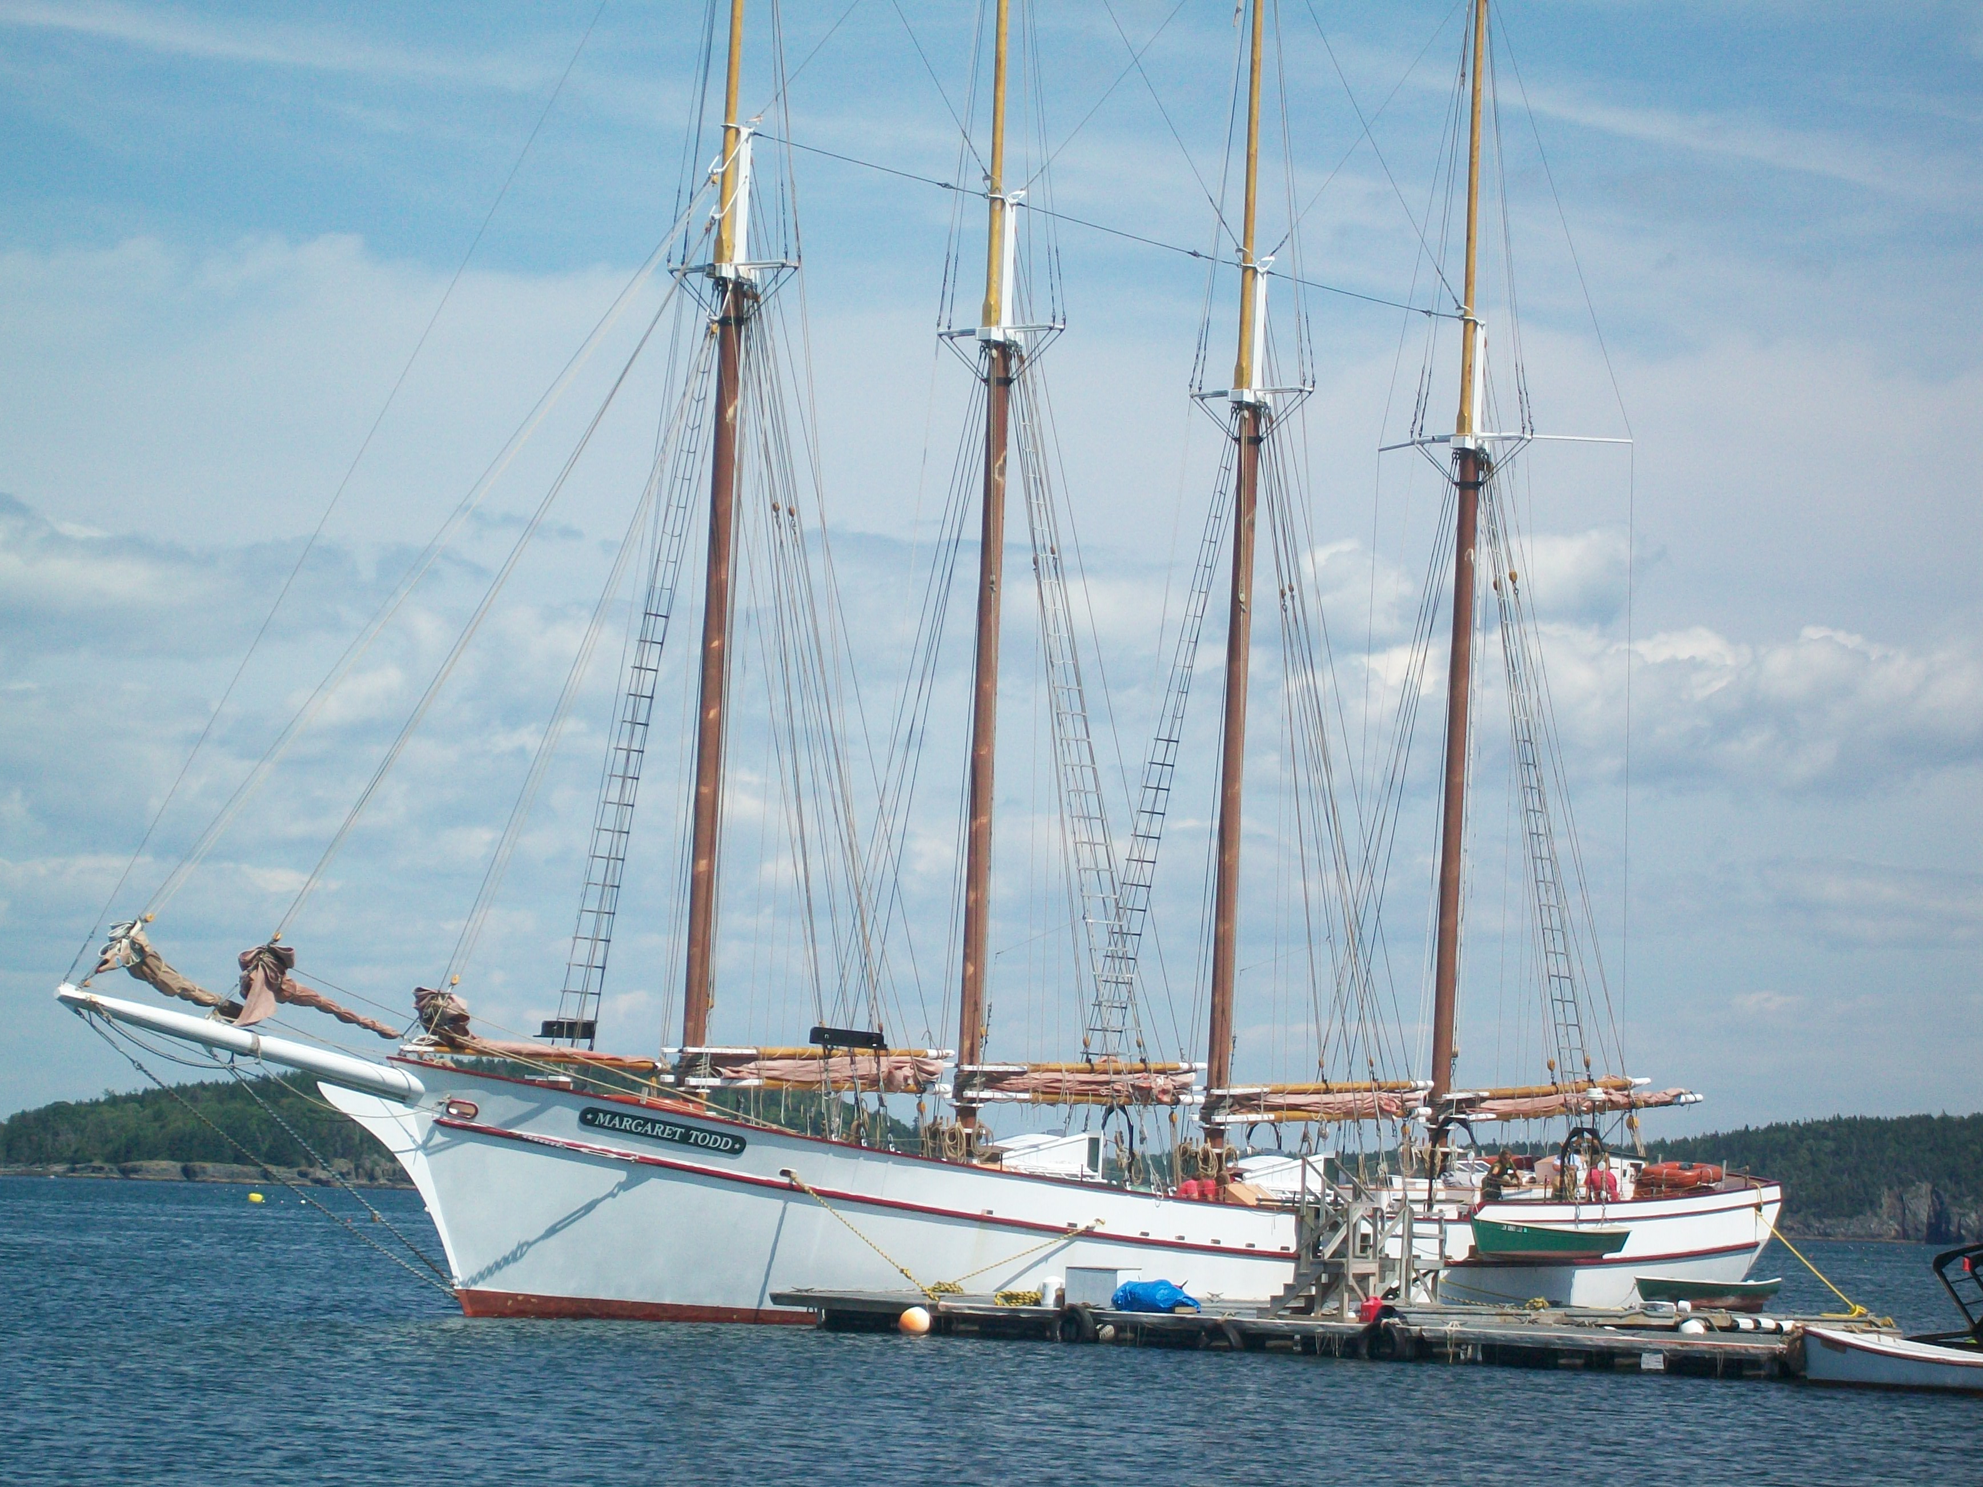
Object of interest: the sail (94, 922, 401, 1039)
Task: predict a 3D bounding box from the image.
[{"bbox_3d":[-10.380,3.346,86.970,0.850,1.300,6.300,-1,-5,36],"label":"sail"}]

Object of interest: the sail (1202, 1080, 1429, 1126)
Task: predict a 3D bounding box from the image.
[{"bbox_3d":[5.816,6.363,109.129,0.600,0.900,7.400,-1,-5,36],"label":"sail"}]

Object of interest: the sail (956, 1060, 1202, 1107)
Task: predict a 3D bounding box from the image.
[{"bbox_3d":[1.528,5.696,103.258,0.600,0.860,7.200,-1,-5,36],"label":"sail"}]

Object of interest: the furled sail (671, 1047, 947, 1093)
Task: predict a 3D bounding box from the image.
[{"bbox_3d":[-2.778,5.087,97.364,0.600,0.800,7.150,-1,-5,36],"label":"furled sail"}]

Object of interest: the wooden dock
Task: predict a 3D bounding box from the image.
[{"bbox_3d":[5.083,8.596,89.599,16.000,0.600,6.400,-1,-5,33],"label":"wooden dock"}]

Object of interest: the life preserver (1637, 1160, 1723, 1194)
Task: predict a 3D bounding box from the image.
[{"bbox_3d":[12.797,8.218,117.138,1.500,0.600,1.150,-1,-5,36],"label":"life preserver"}]

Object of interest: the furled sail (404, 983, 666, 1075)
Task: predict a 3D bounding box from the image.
[{"bbox_3d":[-6.735,4.245,91.952,0.750,1.000,5.850,-1,-5,36],"label":"furled sail"}]

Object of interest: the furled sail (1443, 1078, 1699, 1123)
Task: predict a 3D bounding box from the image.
[{"bbox_3d":[10.943,6.714,116.157,0.650,1.000,9.400,-1,-5,36],"label":"furled sail"}]

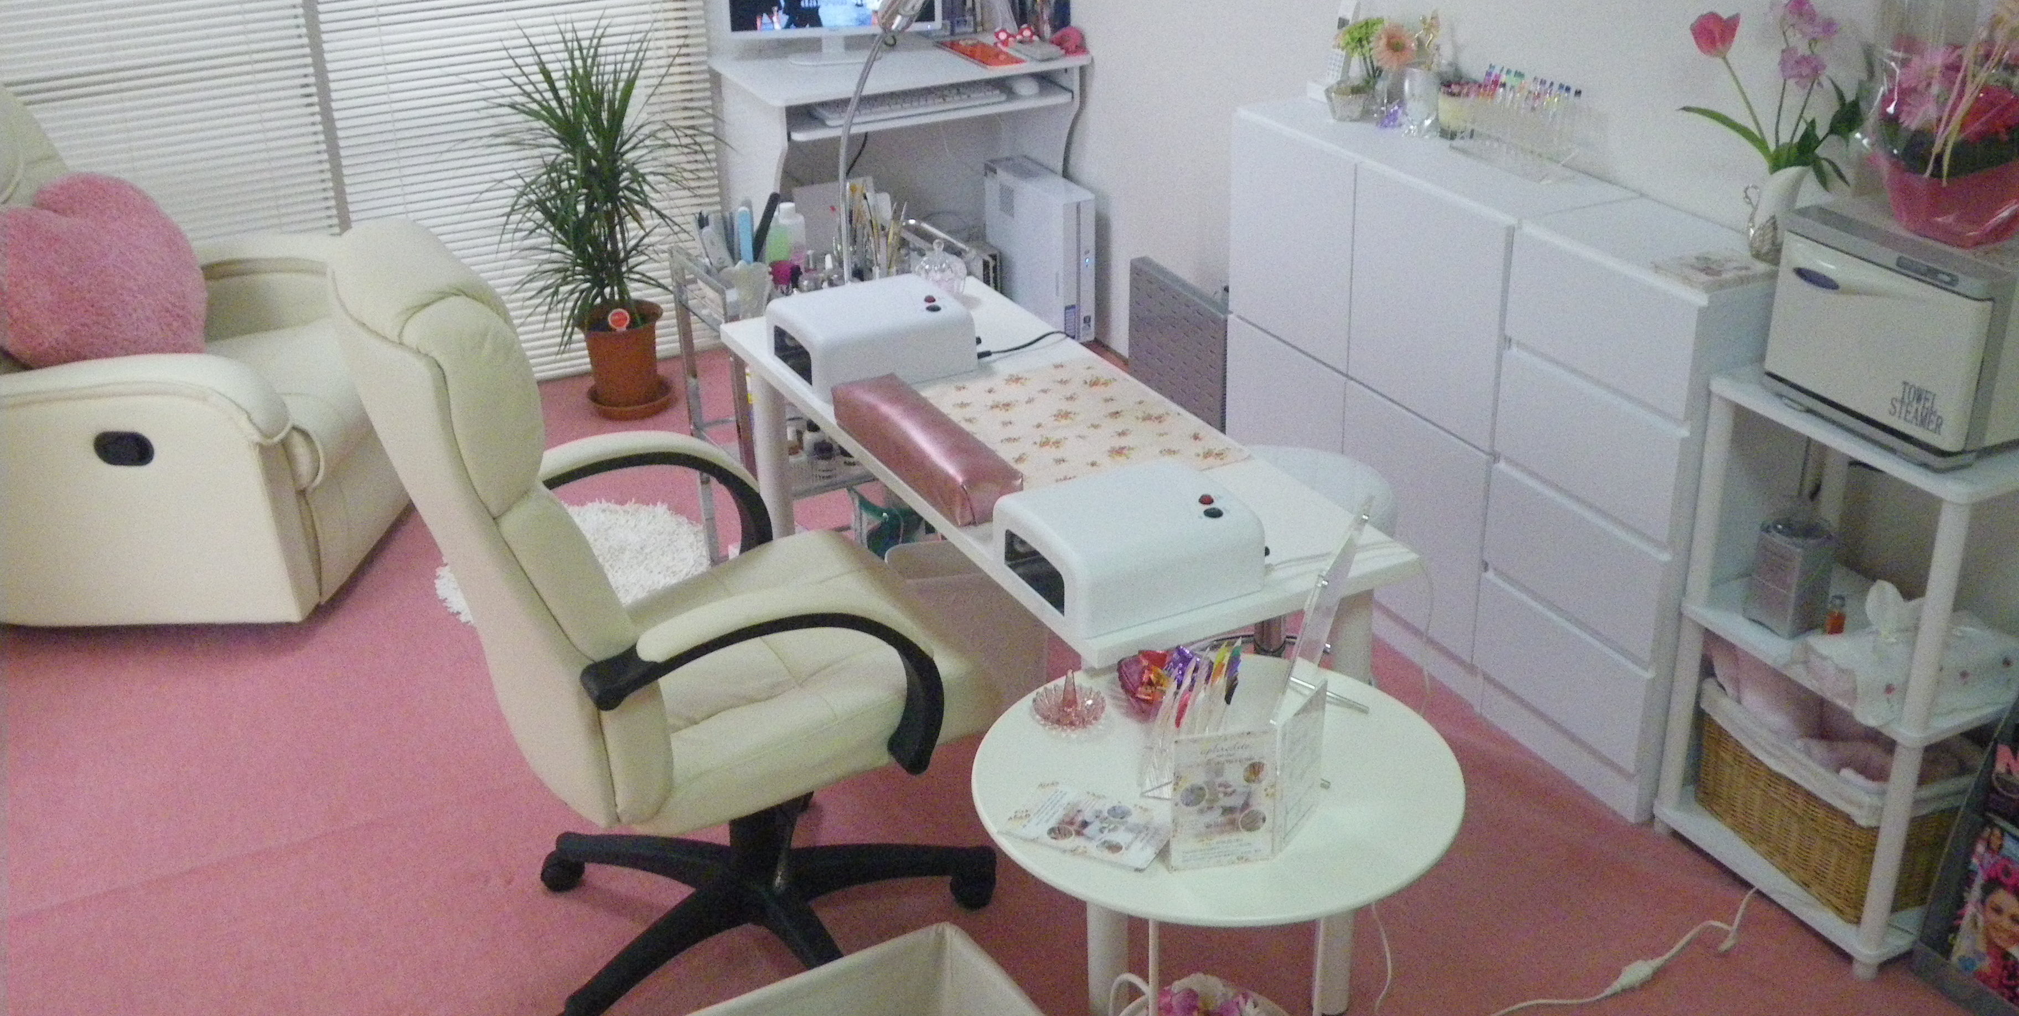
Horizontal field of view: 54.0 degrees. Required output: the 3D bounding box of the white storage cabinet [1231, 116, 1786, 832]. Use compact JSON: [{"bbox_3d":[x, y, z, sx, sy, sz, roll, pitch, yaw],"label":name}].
[{"bbox_3d":[0.830,-0.157,3.498,0.270,0.864,1.250,-13,28,-22],"label":"white storage cabinet"}]

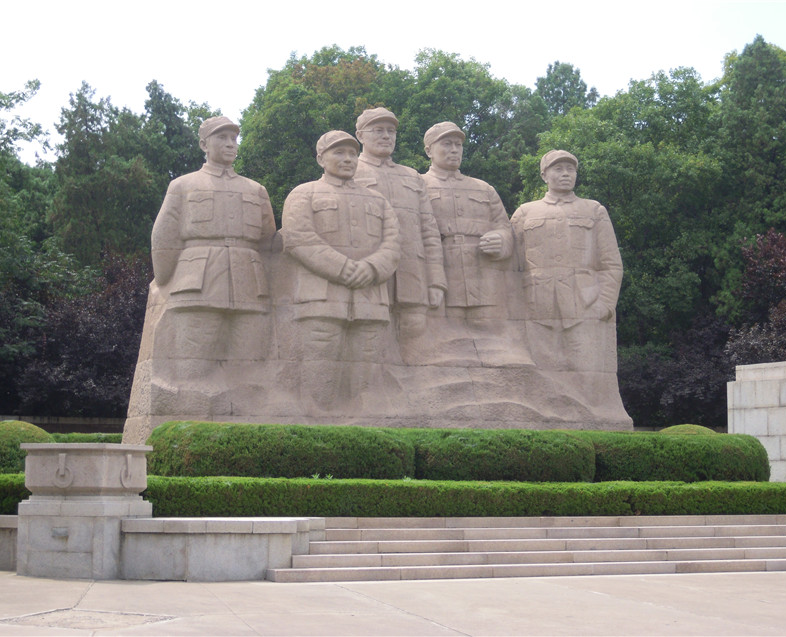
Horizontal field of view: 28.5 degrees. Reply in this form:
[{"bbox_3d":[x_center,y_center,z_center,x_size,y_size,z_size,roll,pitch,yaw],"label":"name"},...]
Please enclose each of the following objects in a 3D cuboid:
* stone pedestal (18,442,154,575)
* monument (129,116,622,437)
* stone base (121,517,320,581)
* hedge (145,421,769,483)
[{"bbox_3d":[-4.222,2.644,21.384,1.311,1.790,1.311,-2,-6,23],"label":"stone pedestal"},{"bbox_3d":[-0.189,-0.259,29.862,9.563,7.650,2.400,2,-6,-21],"label":"monument"},{"bbox_3d":[-2.252,3.106,20.864,2.560,0.790,1.250,0,-6,1],"label":"stone base"},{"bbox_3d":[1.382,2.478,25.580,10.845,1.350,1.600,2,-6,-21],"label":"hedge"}]

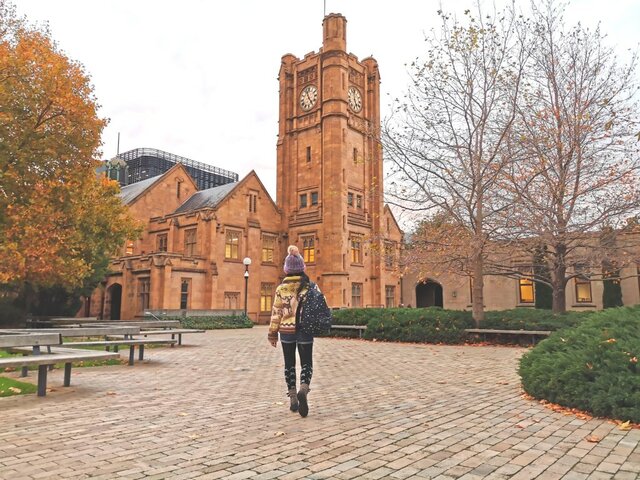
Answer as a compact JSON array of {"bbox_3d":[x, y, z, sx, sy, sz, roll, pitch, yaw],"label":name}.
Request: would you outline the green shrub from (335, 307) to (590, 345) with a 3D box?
[{"bbox_3d":[4.995,3.017,17.856,9.000,1.080,2.900,-3,-9,23],"label":"green shrub"}]

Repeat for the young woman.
[{"bbox_3d":[-0.262,0.933,5.342,0.560,1.750,0.480,0,-8,-1],"label":"young woman"}]

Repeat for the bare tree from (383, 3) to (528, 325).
[{"bbox_3d":[5.005,-2.650,17.835,5.600,12.300,5.200,0,-8,0],"label":"bare tree"}]

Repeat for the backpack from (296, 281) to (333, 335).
[{"bbox_3d":[-0.051,0.708,5.212,0.220,0.500,0.310,-7,-11,43],"label":"backpack"}]

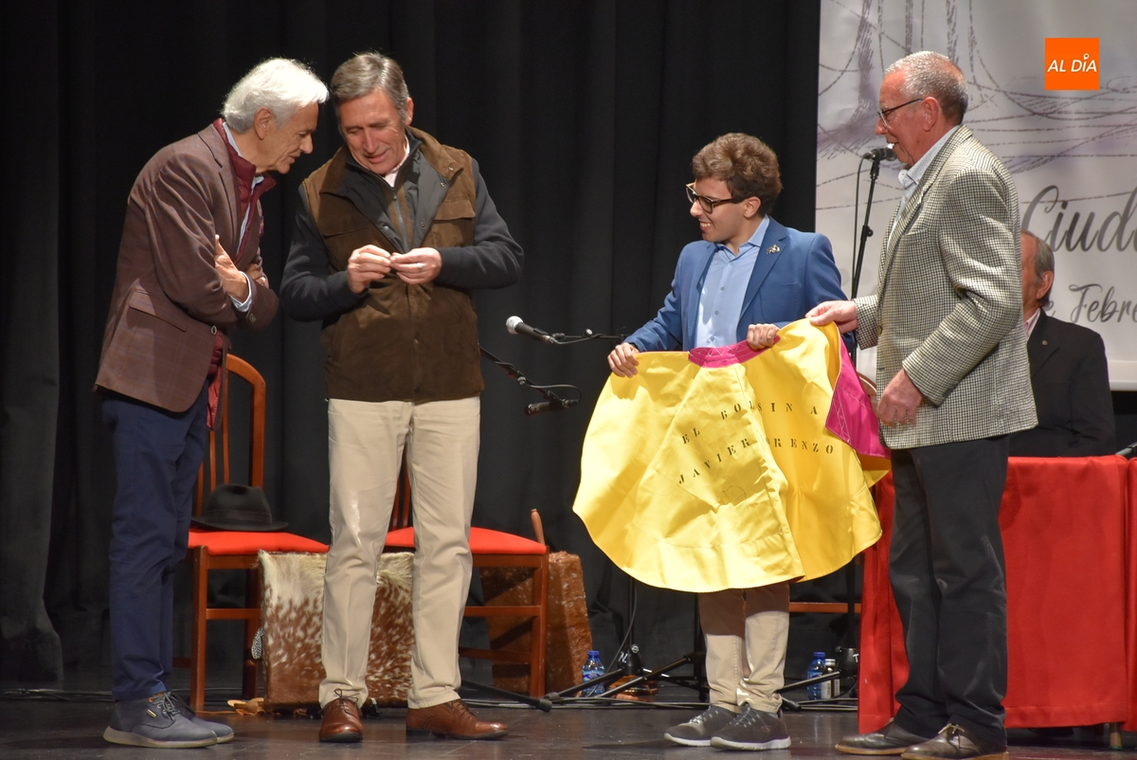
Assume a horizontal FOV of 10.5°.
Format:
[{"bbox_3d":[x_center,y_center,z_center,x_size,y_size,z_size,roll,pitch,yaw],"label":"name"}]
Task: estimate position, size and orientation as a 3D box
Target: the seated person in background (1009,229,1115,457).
[{"bbox_3d":[1.245,0.255,16.500,0.540,1.330,0.750,1,1,14],"label":"seated person in background"}]

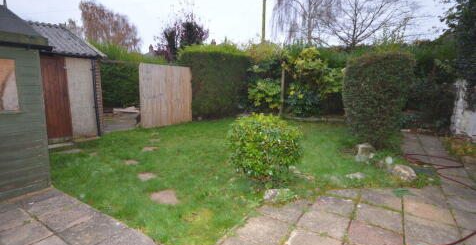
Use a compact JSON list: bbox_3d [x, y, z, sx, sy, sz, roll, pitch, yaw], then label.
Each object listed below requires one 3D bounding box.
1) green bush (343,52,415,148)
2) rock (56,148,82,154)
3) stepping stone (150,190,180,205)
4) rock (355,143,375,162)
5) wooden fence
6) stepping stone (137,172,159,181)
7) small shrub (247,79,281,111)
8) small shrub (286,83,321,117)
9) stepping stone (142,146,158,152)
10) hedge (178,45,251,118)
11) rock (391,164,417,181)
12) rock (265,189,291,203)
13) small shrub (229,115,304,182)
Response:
[{"bbox_3d":[2.828,-0.375,4.689,1.180,1.880,1.050,5,9,31],"label":"green bush"},{"bbox_3d":[-3.244,0.548,4.577,0.480,0.060,0.330,-4,9,-30],"label":"rock"},{"bbox_3d":[-0.773,0.844,2.679,0.340,0.050,0.340,0,8,0],"label":"stepping stone"},{"bbox_3d":[2.219,0.502,4.131,0.340,0.280,0.280,5,9,29],"label":"rock"},{"bbox_3d":[-2.354,-0.903,8.066,0.060,1.960,2.053,6,10,37],"label":"wooden fence"},{"bbox_3d":[-1.267,0.759,3.330,0.280,0.040,0.260,-3,9,-22],"label":"stepping stone"},{"bbox_3d":[1.259,-1.171,11.157,1.400,1.550,1.200,1,8,6],"label":"small shrub"},{"bbox_3d":[2.610,-0.856,9.570,1.350,1.350,1.100,2,8,10],"label":"small shrub"},{"bbox_3d":[-1.771,0.550,4.798,0.330,0.040,0.320,-3,9,-22],"label":"stepping stone"},{"bbox_3d":[-0.997,-1.457,9.421,0.950,2.550,3.300,7,10,42],"label":"hedge"},{"bbox_3d":[2.383,0.713,3.416,0.340,0.190,0.240,5,9,30],"label":"rock"},{"bbox_3d":[0.454,0.817,2.691,0.320,0.130,0.210,0,8,0],"label":"rock"},{"bbox_3d":[0.365,0.312,3.374,0.960,0.900,0.900,0,8,0],"label":"small shrub"}]

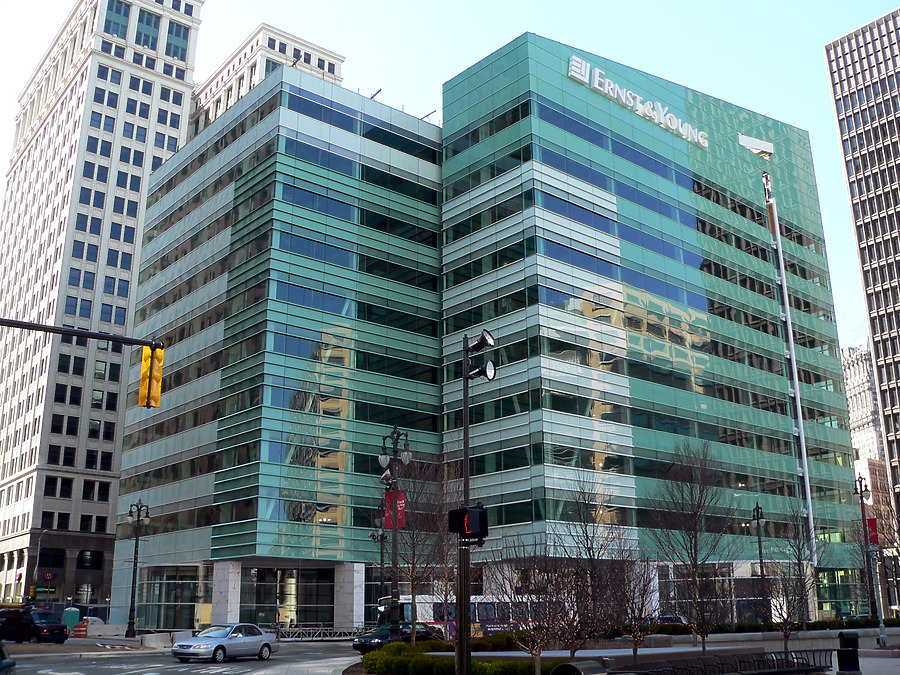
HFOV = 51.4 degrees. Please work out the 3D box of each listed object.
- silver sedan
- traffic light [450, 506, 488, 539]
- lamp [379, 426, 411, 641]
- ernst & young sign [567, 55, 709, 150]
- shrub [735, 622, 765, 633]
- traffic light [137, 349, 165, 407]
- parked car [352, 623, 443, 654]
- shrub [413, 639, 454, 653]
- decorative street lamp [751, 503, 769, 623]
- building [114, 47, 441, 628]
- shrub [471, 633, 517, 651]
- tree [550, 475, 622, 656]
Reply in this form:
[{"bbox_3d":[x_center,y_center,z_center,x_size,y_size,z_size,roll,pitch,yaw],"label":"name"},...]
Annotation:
[{"bbox_3d":[-8.549,11.687,35.971,1.790,1.445,4.800,-9,-19,25],"label":"silver sedan"},{"bbox_3d":[0.283,2.841,14.299,0.550,0.520,0.420,10,-20,-31],"label":"traffic light"},{"bbox_3d":[-2.468,8.749,41.691,1.600,9.816,0.620,-12,-21,34],"label":"lamp"},{"bbox_3d":[18.224,-21.872,87.317,20.679,2.450,0.400,14,-22,-38],"label":"ernst & young sign"},{"bbox_3d":[13.591,13.182,42.473,1.350,0.500,0.900,6,-18,-19],"label":"shrub"},{"bbox_3d":[-5.285,0.727,16.569,0.360,1.080,0.420,6,-18,-19],"label":"traffic light"},{"bbox_3d":[-2.630,15.050,46.878,1.870,1.520,4.800,-12,-21,34],"label":"parked car"},{"bbox_3d":[-0.678,12.655,38.476,1.850,0.538,1.100,0,-17,0],"label":"shrub"},{"bbox_3d":[22.360,16.483,67.080,0.650,9.500,1.250,9,-20,-29],"label":"decorative street lamp"},{"bbox_3d":[-15.126,3.394,82.982,16.549,43.485,25.379,14,-22,-38],"label":"building"},{"bbox_3d":[1.583,10.812,33.288,1.750,0.660,1.100,1,-17,-5],"label":"shrub"},{"bbox_3d":[5.417,9.064,37.613,2.800,7.112,2.800,-3,-17,8],"label":"tree"}]

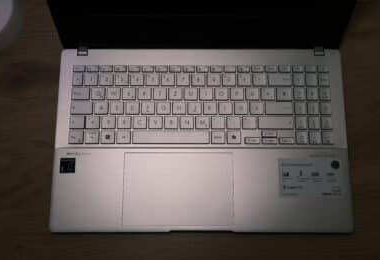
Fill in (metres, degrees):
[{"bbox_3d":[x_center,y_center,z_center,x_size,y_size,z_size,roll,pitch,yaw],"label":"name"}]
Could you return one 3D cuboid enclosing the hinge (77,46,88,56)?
[{"bbox_3d":[-0.136,-0.100,0.509,0.013,0.008,0.011,0,79,0],"label":"hinge"}]

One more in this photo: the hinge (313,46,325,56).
[{"bbox_3d":[0.164,-0.100,0.507,0.013,0.008,0.011,0,79,0],"label":"hinge"}]

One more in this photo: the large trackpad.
[{"bbox_3d":[-0.014,0.070,0.476,0.131,0.003,0.086,0,79,0],"label":"large trackpad"}]

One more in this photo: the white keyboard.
[{"bbox_3d":[0.014,-0.032,0.496,0.322,0.005,0.100,0,79,0],"label":"white keyboard"}]

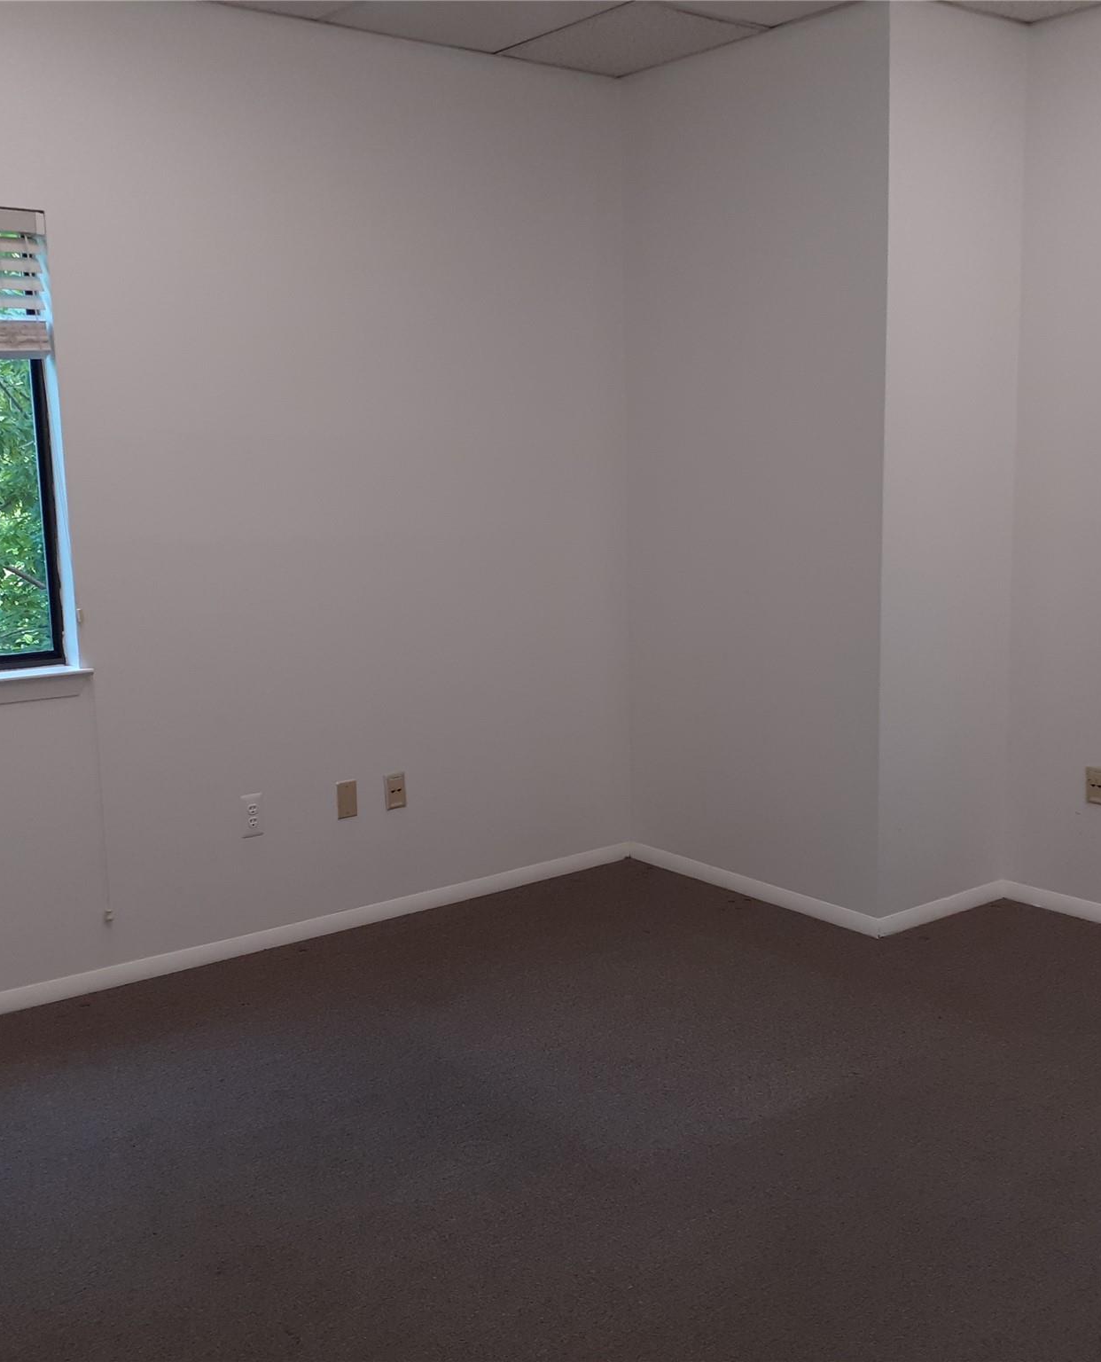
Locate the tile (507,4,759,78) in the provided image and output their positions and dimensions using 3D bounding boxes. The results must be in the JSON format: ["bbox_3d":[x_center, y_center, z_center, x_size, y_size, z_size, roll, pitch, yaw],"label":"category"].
[{"bbox_3d":[0.238,-1.963,4.330,0.480,0.020,0.625,-8,11,-39],"label":"tile"}]

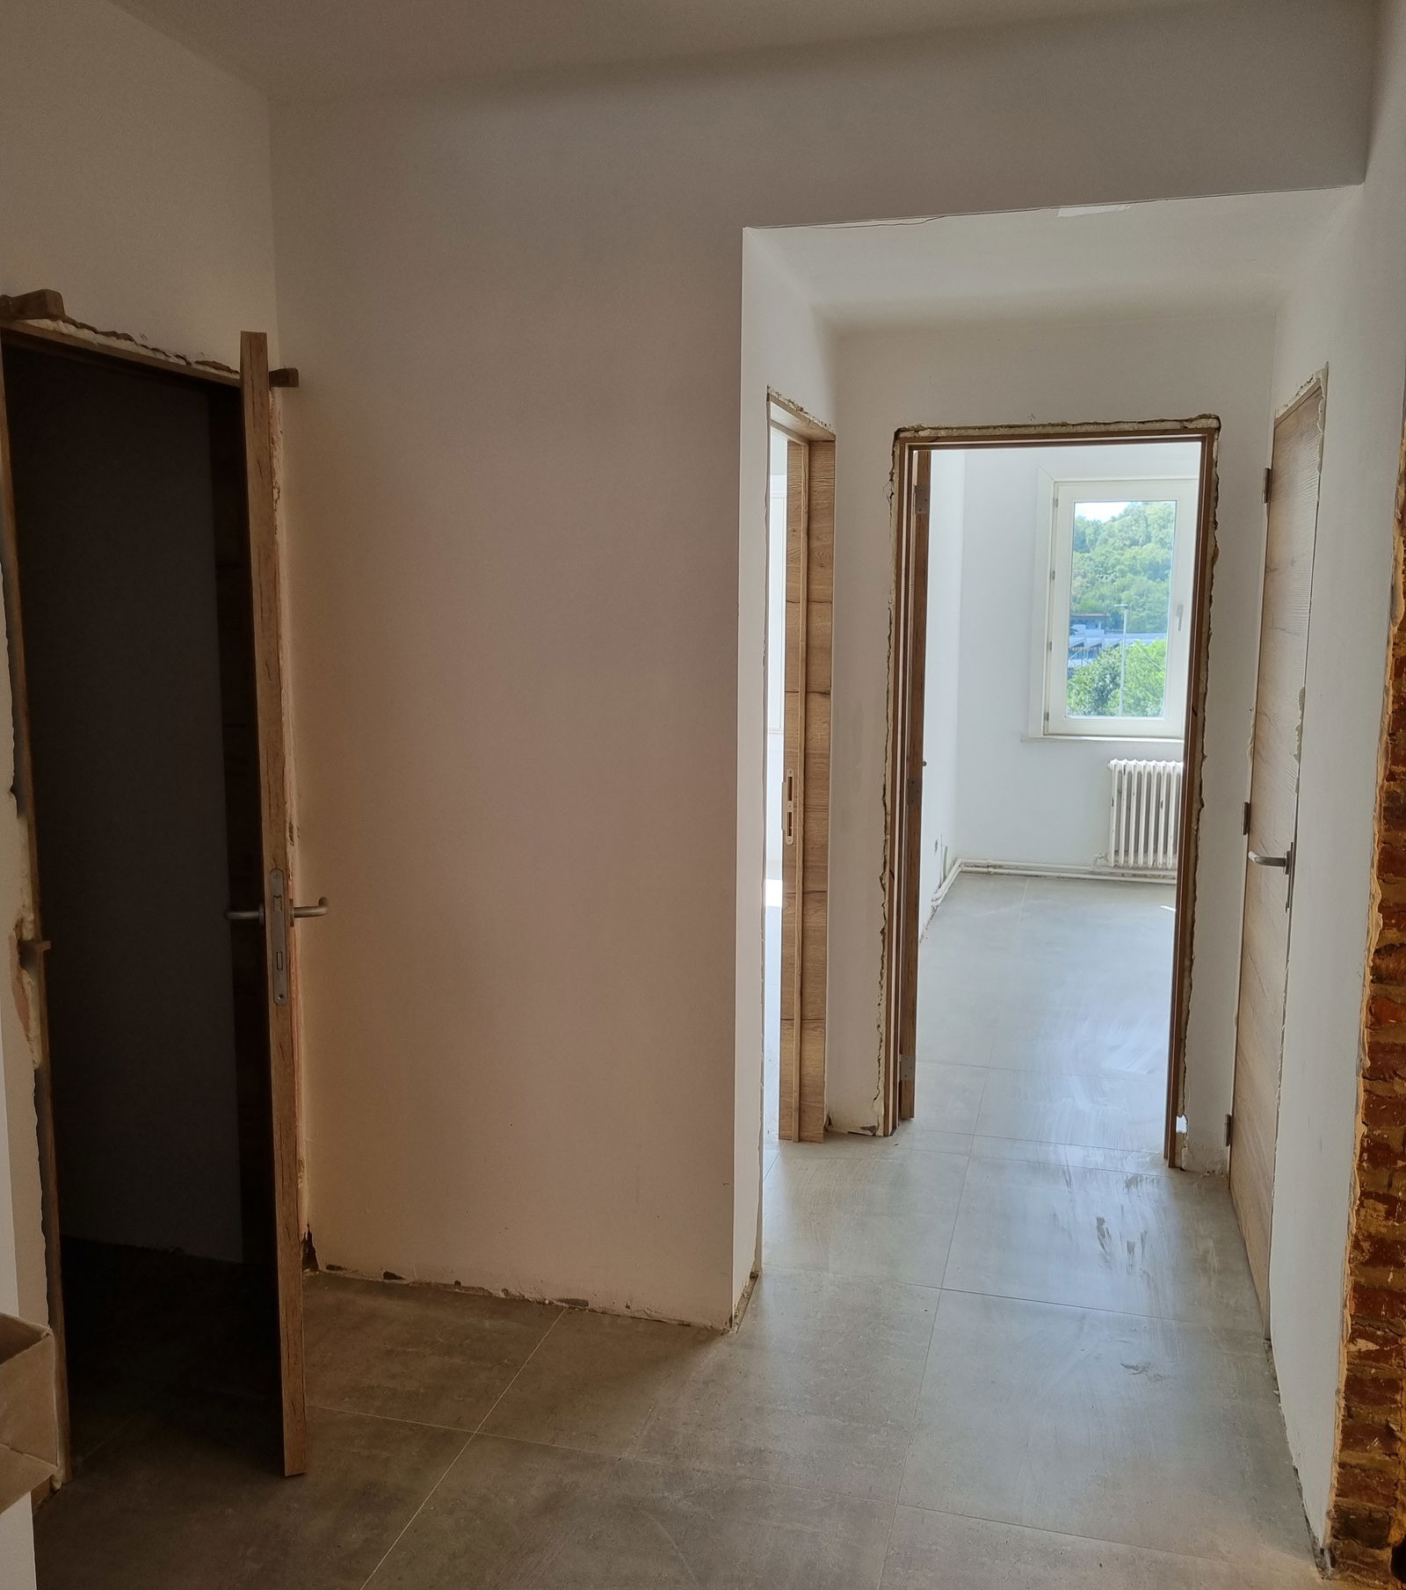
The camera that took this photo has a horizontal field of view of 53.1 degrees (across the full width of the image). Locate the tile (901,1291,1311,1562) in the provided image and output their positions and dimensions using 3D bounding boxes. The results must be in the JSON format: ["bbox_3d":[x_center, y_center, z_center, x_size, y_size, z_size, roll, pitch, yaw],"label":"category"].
[{"bbox_3d":[0.785,1.223,2.794,0.700,0.010,0.800,2,8,15],"label":"tile"}]

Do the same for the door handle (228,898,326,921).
[{"bbox_3d":[-0.760,0.205,2.521,0.165,0.045,0.125,-2,9,-16],"label":"door handle"}]

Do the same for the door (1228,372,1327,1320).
[{"bbox_3d":[1.361,0.120,3.314,0.045,2.030,0.840,2,8,15],"label":"door"}]

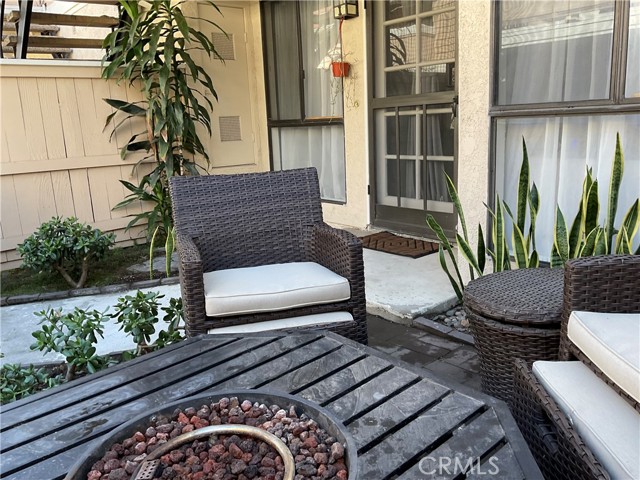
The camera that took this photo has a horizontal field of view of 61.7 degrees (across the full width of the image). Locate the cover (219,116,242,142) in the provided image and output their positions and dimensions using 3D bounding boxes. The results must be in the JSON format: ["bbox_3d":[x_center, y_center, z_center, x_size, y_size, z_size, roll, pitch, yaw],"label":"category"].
[{"bbox_3d":[-0.930,-1.157,5.588,0.242,0.247,0.020,-13,16,-40],"label":"cover"}]

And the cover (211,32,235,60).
[{"bbox_3d":[-0.971,-1.950,5.411,0.243,0.249,0.020,-13,16,-40],"label":"cover"}]

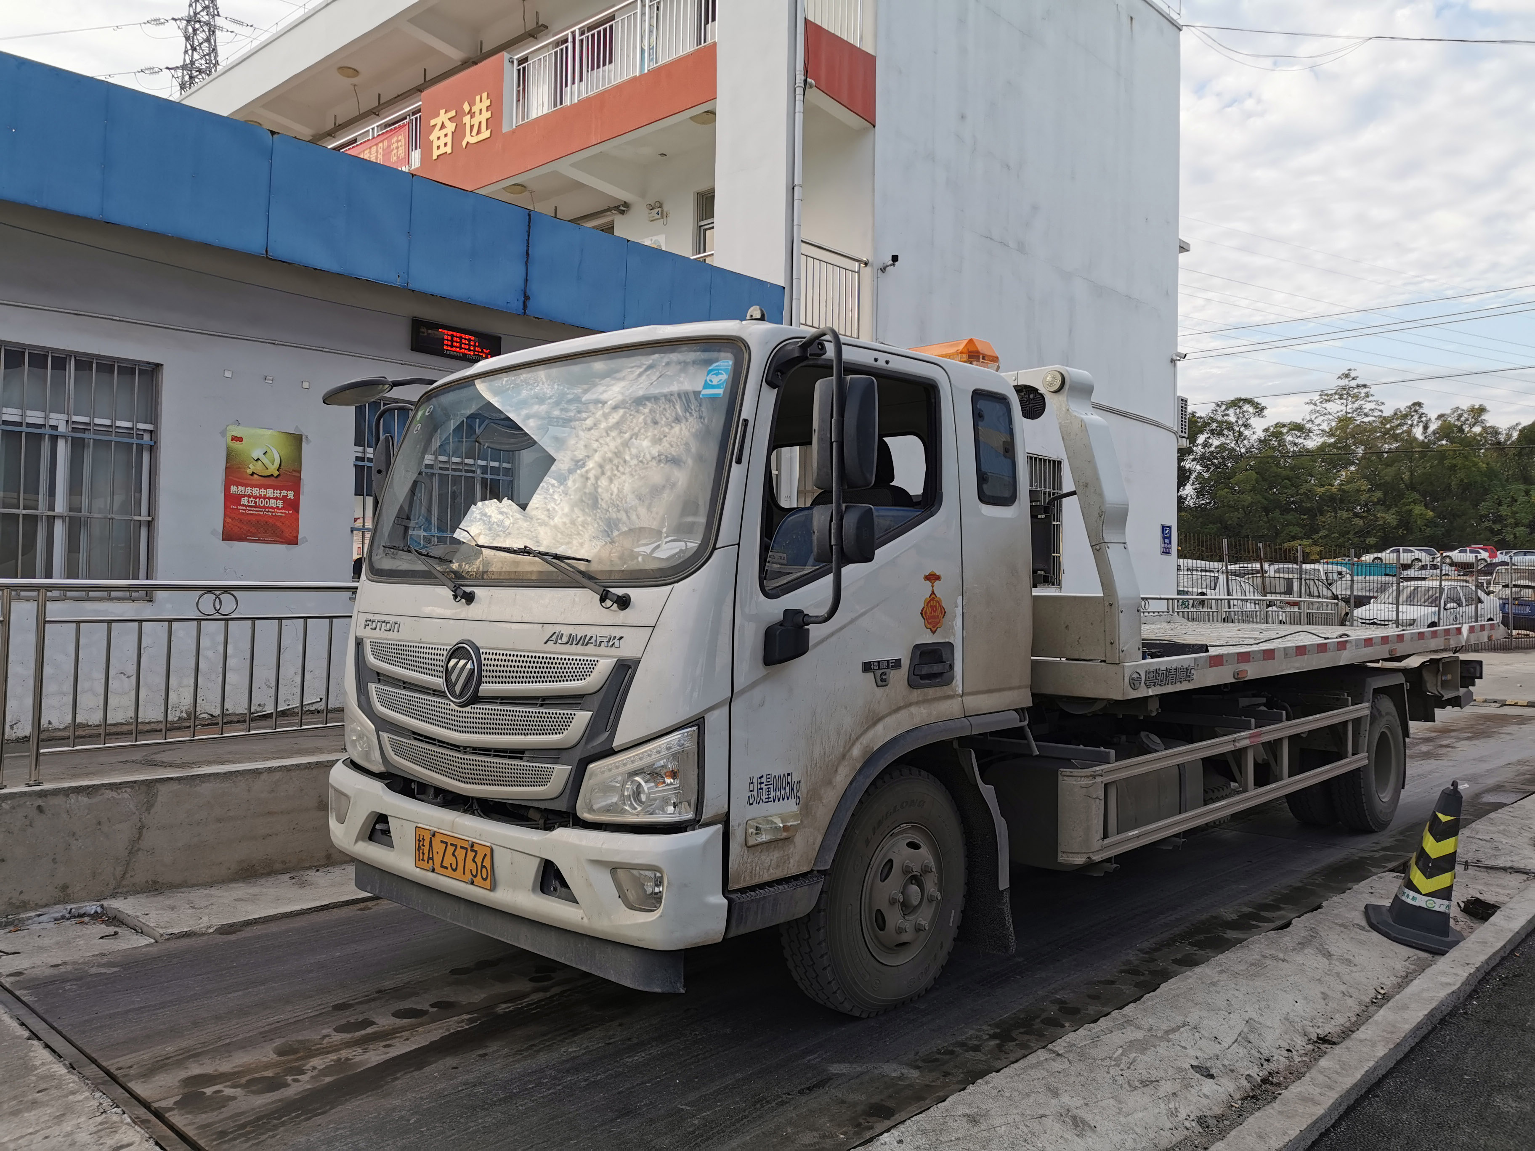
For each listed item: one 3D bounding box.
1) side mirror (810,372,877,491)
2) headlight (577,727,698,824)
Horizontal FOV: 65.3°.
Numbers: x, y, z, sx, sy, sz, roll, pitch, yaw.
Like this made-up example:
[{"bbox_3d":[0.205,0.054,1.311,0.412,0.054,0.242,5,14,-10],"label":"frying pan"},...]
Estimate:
[{"bbox_3d":[0.228,-0.408,3.428,0.185,0.325,0.100,0,0,18],"label":"side mirror"},{"bbox_3d":[-0.359,0.577,3.479,0.390,0.285,0.170,0,0,34],"label":"headlight"}]

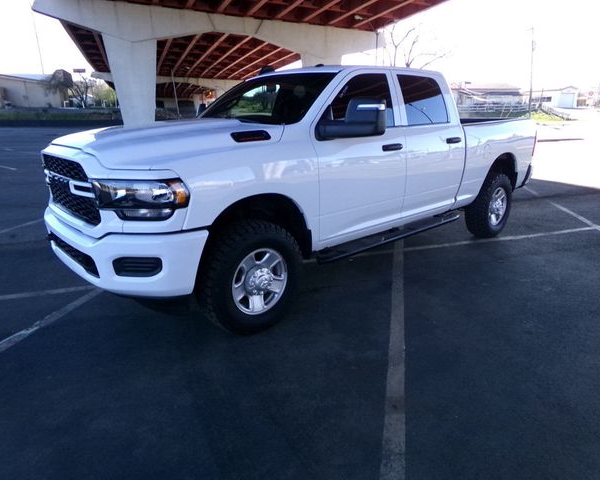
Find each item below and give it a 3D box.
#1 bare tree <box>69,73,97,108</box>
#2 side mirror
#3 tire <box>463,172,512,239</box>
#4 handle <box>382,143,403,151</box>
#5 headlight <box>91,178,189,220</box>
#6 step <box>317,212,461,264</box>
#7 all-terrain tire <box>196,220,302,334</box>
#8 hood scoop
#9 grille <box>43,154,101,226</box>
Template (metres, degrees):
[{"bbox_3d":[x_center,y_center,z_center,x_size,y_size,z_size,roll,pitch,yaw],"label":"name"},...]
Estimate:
[{"bbox_3d":[-26.961,-18.532,55.000,3.500,4.300,3.300,-8,17,-24],"label":"bare tree"},{"bbox_3d":[0.374,-0.906,3.327,0.330,0.300,0.400,-15,21,-40],"label":"side mirror"},{"bbox_3d":[2.469,-0.451,5.780,0.840,0.840,0.280,-15,21,-40],"label":"tire"},{"bbox_3d":[0.833,-0.834,4.005,0.270,0.065,0.060,-15,21,-40],"label":"handle"},{"bbox_3d":[-0.998,-0.258,2.807,0.430,0.230,0.410,-15,21,-40],"label":"headlight"},{"bbox_3d":[0.940,-0.068,4.341,2.180,0.095,0.190,-15,21,-40],"label":"step"},{"bbox_3d":[-0.361,0.288,3.367,0.840,0.840,0.280,-15,21,-40],"label":"all-terrain tire"},{"bbox_3d":[-0.357,-0.750,3.186,0.320,0.085,0.080,-15,21,-40],"label":"hood scoop"},{"bbox_3d":[-1.667,-0.380,3.176,0.130,0.420,1.140,-15,21,-40],"label":"grille"}]

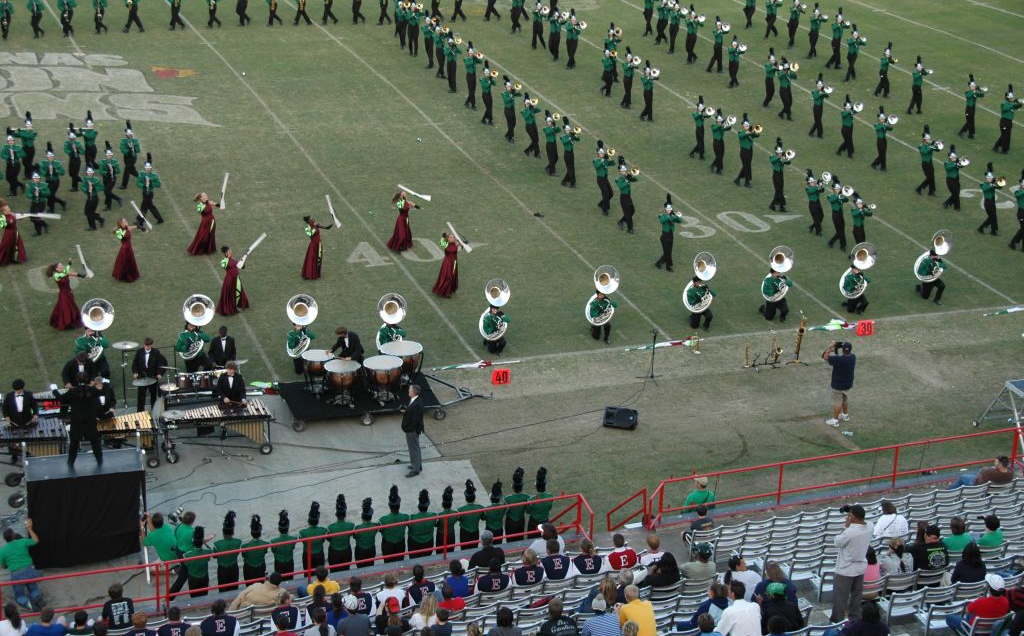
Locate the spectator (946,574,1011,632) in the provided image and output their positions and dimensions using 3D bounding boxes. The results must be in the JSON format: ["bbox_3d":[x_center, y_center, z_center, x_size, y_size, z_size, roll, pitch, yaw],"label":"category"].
[{"bbox_3d":[6.070,3.767,24.106,0.520,1.237,0.750,-12,25,-33],"label":"spectator"}]

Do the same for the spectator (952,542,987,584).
[{"bbox_3d":[6.361,3.682,26.636,0.500,1.288,0.800,-6,22,-19],"label":"spectator"}]

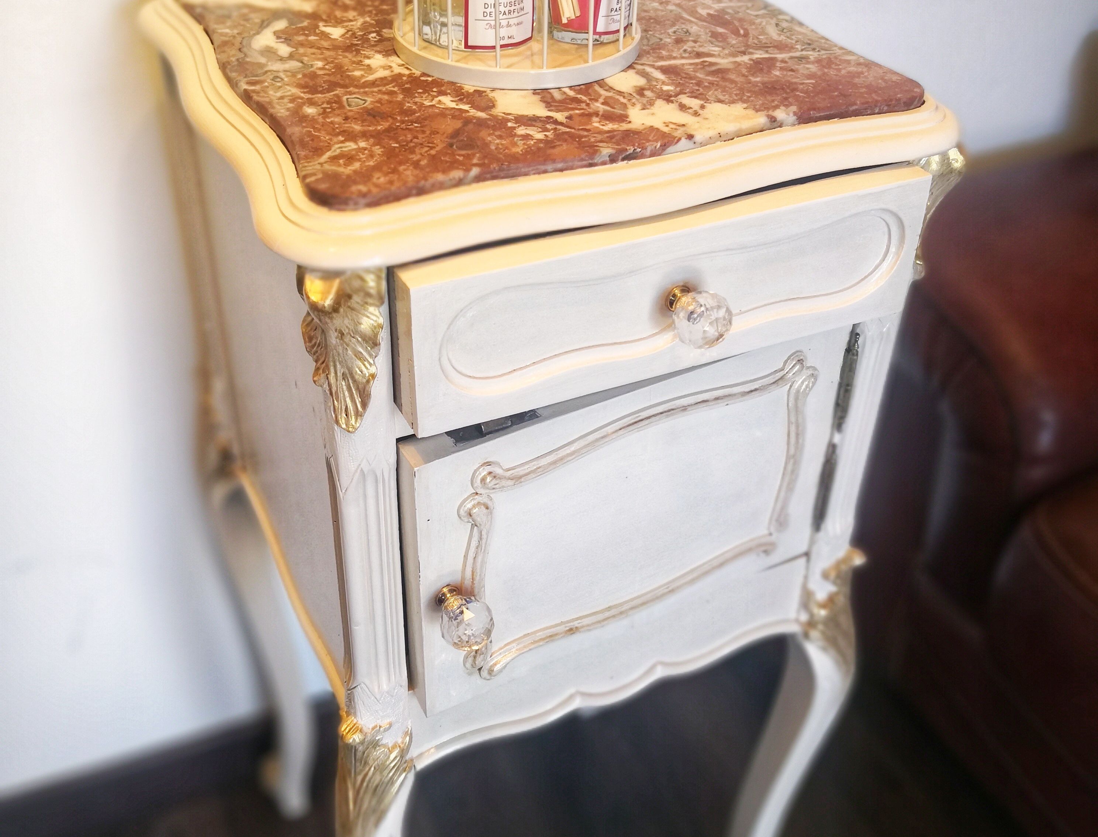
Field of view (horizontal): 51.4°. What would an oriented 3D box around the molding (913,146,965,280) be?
[{"bbox_3d":[0.215,-0.109,0.646,0.032,0.084,0.038,16,39,17],"label":"molding"}]

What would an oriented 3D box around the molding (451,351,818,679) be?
[{"bbox_3d":[0.053,0.054,0.663,0.238,0.168,0.017,-18,41,-26],"label":"molding"}]

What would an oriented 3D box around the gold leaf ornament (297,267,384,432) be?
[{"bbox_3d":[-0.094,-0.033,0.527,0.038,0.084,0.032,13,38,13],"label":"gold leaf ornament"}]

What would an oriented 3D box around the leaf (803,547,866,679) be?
[{"bbox_3d":[0.207,0.144,0.828,0.038,0.107,0.038,14,38,15],"label":"leaf"}]

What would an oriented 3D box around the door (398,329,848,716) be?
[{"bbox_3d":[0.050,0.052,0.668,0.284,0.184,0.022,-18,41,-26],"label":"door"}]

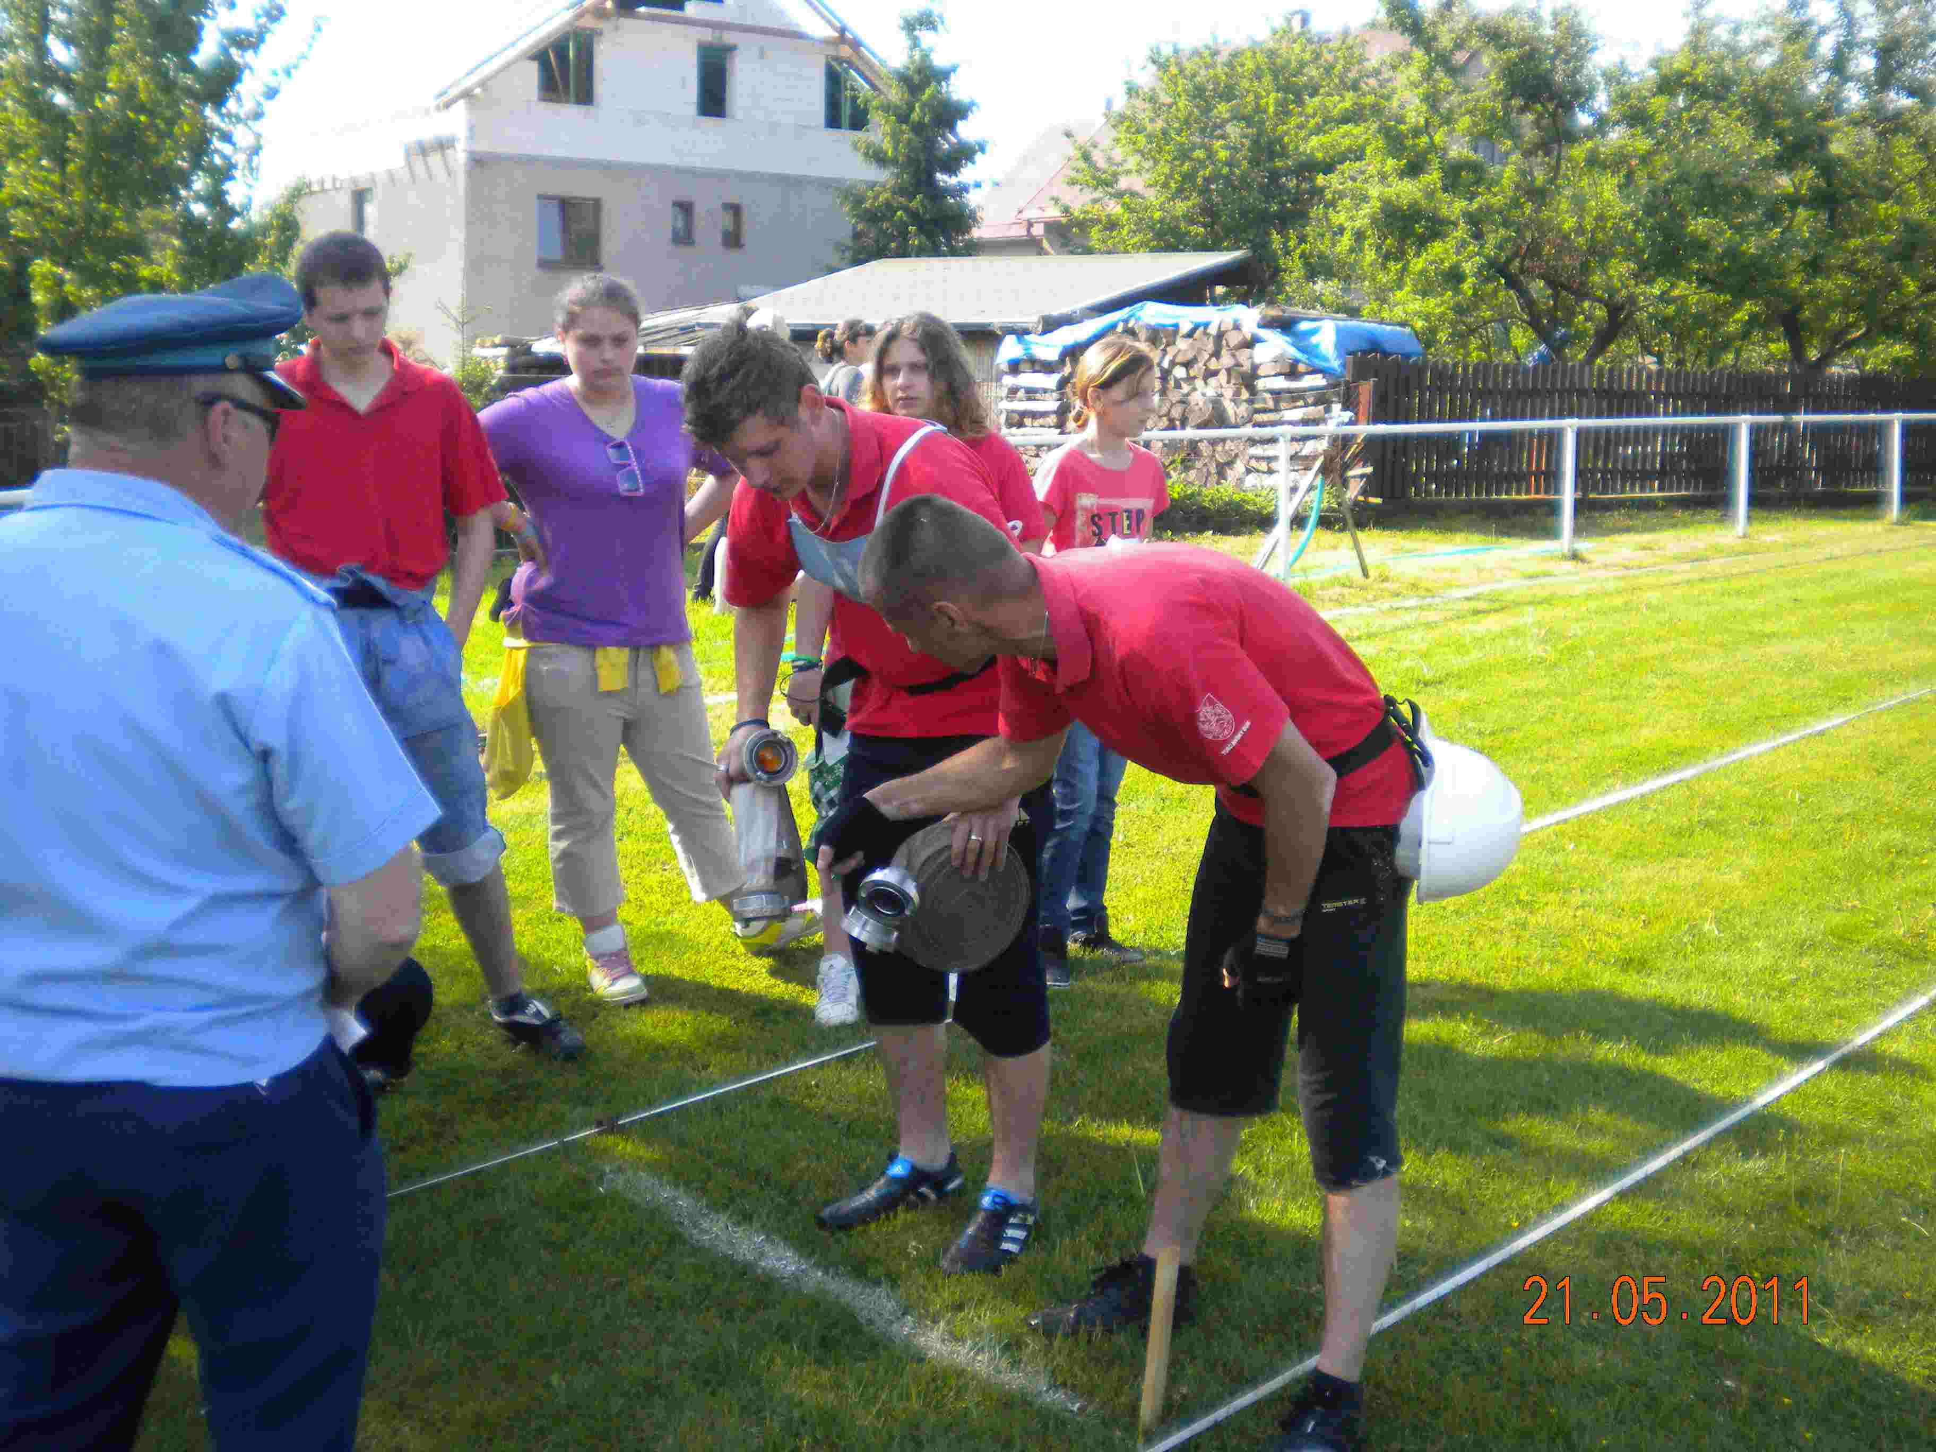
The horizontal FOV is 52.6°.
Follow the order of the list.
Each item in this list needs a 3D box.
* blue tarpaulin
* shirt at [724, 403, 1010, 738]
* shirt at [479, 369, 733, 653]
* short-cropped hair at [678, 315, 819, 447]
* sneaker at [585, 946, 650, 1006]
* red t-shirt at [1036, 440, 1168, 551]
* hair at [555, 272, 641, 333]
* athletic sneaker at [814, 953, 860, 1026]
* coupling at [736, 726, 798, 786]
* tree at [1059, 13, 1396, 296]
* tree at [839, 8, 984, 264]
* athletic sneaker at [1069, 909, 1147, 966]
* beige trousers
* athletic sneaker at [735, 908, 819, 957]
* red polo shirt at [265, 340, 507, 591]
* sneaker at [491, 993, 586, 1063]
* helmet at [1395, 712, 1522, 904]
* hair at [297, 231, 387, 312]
[{"bbox_3d":[2.264,-3.672,18.600,3.950,0.680,1.500,-1,11,-8],"label":"blue tarpaulin"},{"bbox_3d":[-0.137,-0.246,3.080,0.490,0.570,0.320,8,36,37],"label":"shirt"},{"bbox_3d":[-0.851,-0.510,4.600,0.585,0.620,0.290,-3,11,-18],"label":"shirt"},{"bbox_3d":[-0.324,-0.510,2.900,0.170,0.180,0.210,8,49,37],"label":"short-cropped hair"},{"bbox_3d":[-0.845,0.576,4.731,0.100,0.110,0.250,-4,12,-20],"label":"sneaker"},{"bbox_3d":[0.323,-0.441,4.780,0.355,0.530,0.220,-2,11,-10],"label":"red t-shirt"},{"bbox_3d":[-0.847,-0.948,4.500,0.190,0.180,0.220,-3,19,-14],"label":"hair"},{"bbox_3d":[-0.304,0.613,4.542,0.098,0.110,0.260,0,11,0],"label":"athletic sneaker"},{"bbox_3d":[-0.312,0.050,3.090,0.092,0.092,0.070,-1,-1,-6],"label":"coupling"},{"bbox_3d":[3.284,-6.469,25.498,4.230,5.220,4.019,0,11,0],"label":"tree"},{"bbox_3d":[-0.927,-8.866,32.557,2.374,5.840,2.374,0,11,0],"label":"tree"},{"bbox_3d":[0.357,0.535,4.980,0.240,0.100,0.090,7,13,32],"label":"athletic sneaker"},{"bbox_3d":[-0.804,0.108,4.740,0.540,0.700,0.340,-4,11,-20],"label":"beige trousers"},{"bbox_3d":[-0.482,0.526,5.000,0.250,0.110,0.100,-4,8,26],"label":"athletic sneaker"},{"bbox_3d":[-1.262,-0.543,4.120,0.540,0.540,0.280,-2,14,-12],"label":"red polo shirt"},{"bbox_3d":[-0.950,0.659,4.294,0.100,0.110,0.275,-10,15,-43],"label":"sneaker"},{"bbox_3d":[0.710,0.119,2.830,0.175,0.275,0.220,1,11,6],"label":"helmet"},{"bbox_3d":[-1.304,-0.938,4.080,0.180,0.190,0.210,-7,28,-34],"label":"hair"}]

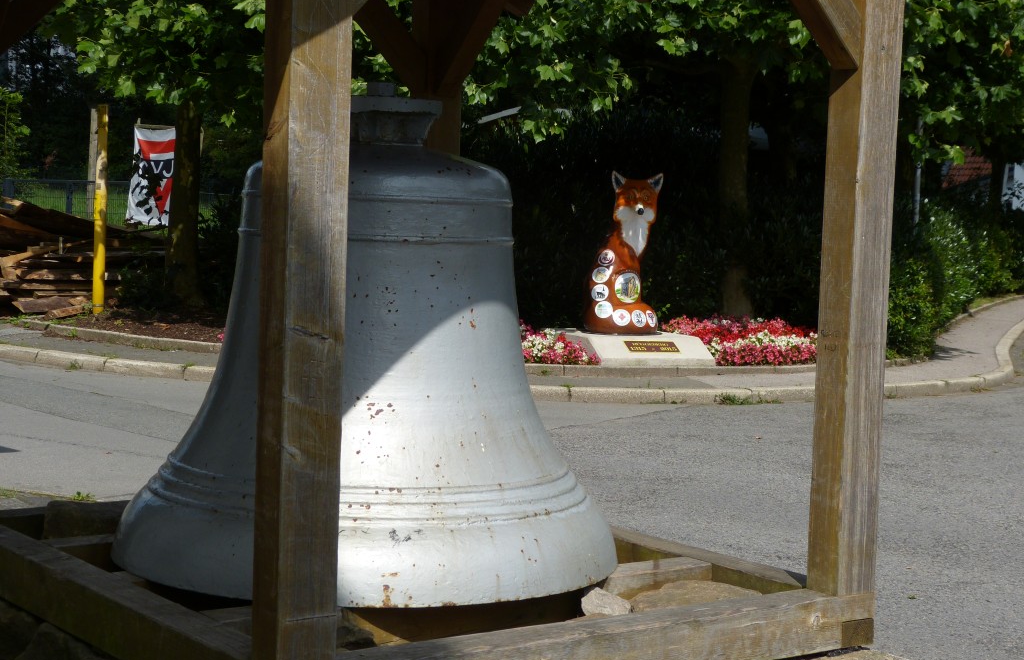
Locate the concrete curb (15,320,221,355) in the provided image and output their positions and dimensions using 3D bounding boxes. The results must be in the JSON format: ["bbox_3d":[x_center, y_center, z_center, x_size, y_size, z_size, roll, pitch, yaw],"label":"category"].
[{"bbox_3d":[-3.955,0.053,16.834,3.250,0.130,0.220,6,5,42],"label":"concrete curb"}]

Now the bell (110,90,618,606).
[{"bbox_3d":[-0.413,-0.016,5.165,1.530,1.370,1.530,2,4,-5],"label":"bell"}]

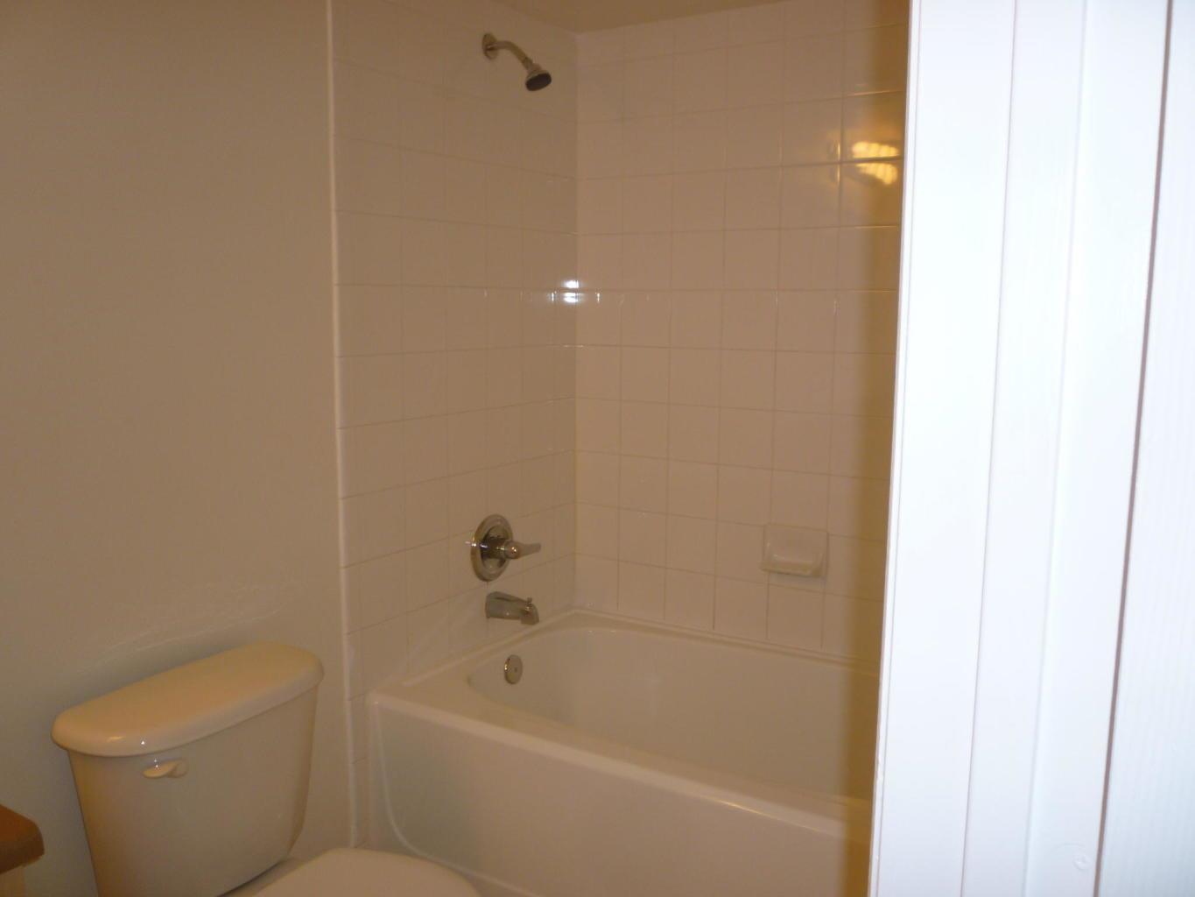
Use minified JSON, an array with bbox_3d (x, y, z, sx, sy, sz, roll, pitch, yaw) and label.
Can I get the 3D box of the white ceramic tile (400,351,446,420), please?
[{"bbox_3d":[-0.407,-0.149,2.349,0.010,0.152,0.152,6,10,32],"label":"white ceramic tile"}]

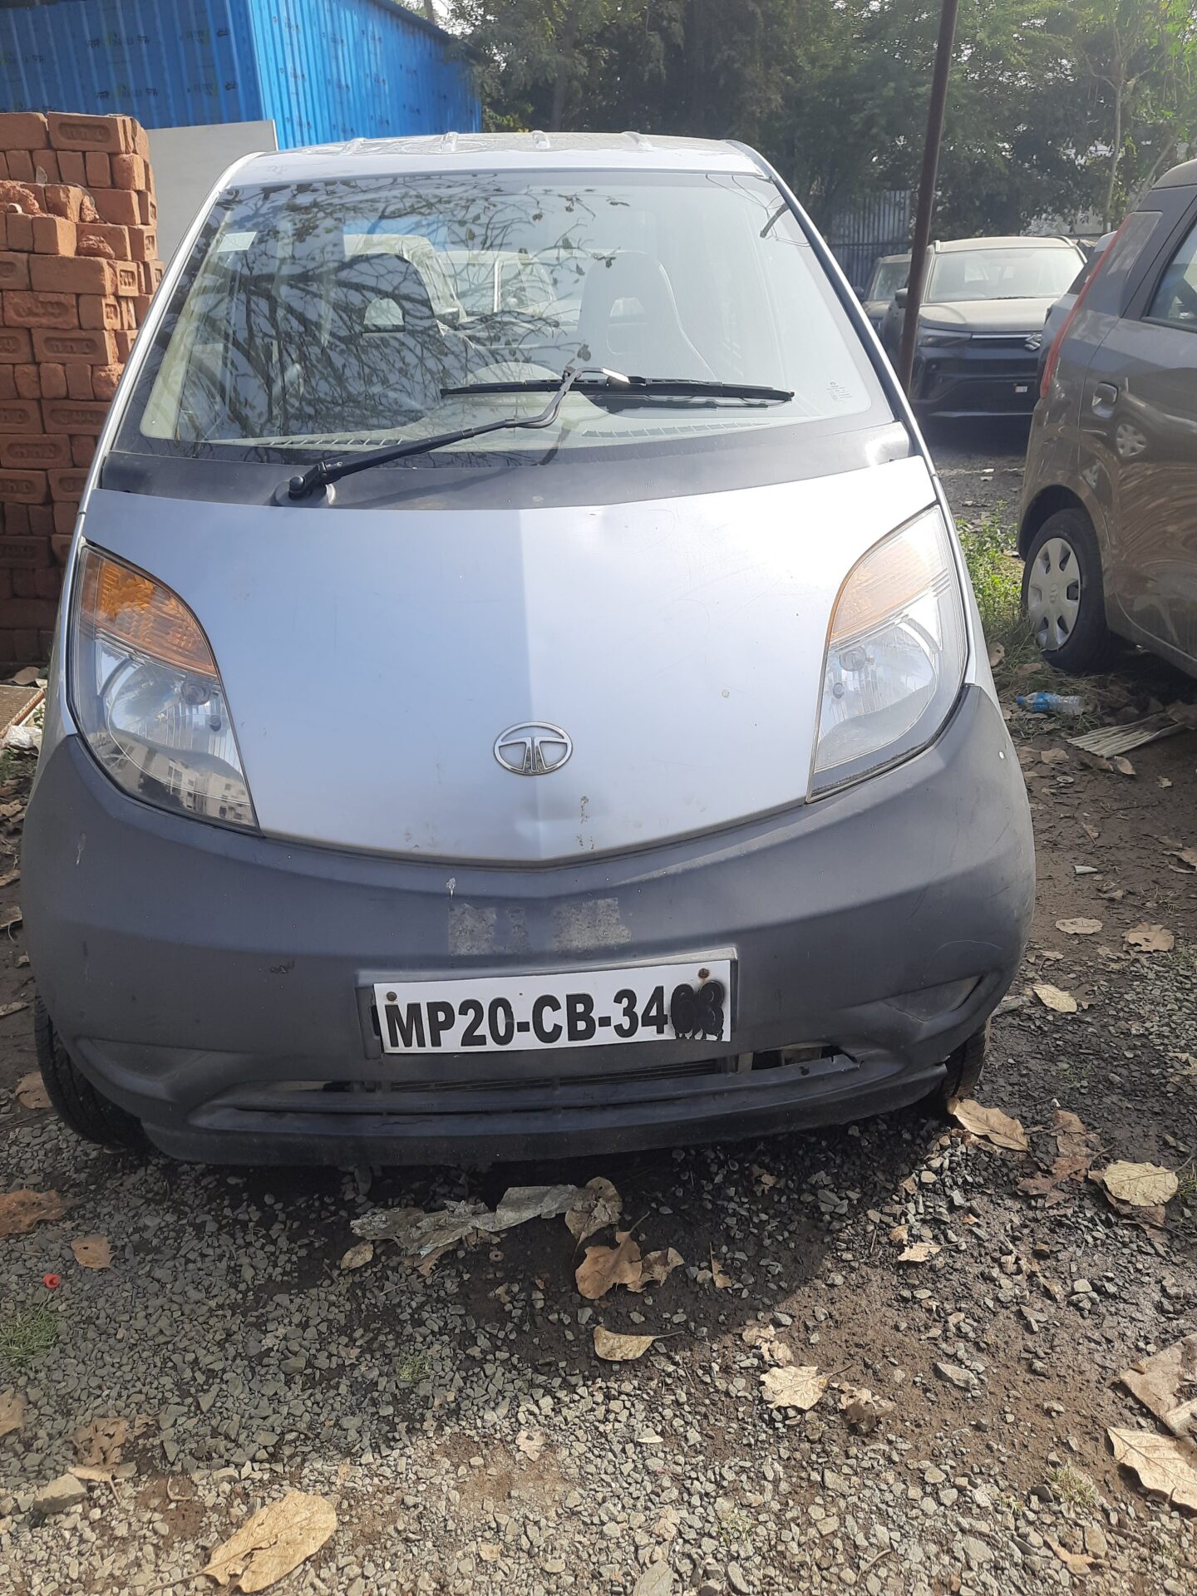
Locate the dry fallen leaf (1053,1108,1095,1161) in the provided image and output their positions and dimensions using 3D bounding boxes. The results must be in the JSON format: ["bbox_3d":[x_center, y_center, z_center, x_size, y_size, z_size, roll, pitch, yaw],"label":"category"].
[{"bbox_3d":[0.785,0.560,1.896,0.067,0.020,0.126,9,27,20],"label":"dry fallen leaf"}]

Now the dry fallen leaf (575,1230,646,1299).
[{"bbox_3d":[0.025,0.675,1.659,0.109,0.025,0.133,11,28,24],"label":"dry fallen leaf"}]

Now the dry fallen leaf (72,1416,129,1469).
[{"bbox_3d":[-0.614,0.794,1.419,0.072,0.020,0.065,-1,25,-2],"label":"dry fallen leaf"}]

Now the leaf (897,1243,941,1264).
[{"bbox_3d":[0.468,0.662,1.683,0.069,0.015,0.032,-15,28,-28],"label":"leaf"}]

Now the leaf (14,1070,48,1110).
[{"bbox_3d":[-0.987,0.518,2.018,0.060,0.020,0.116,-20,31,-35],"label":"leaf"}]

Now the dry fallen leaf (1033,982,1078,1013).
[{"bbox_3d":[0.895,0.392,2.256,0.074,0.018,0.106,-14,28,-27],"label":"dry fallen leaf"}]

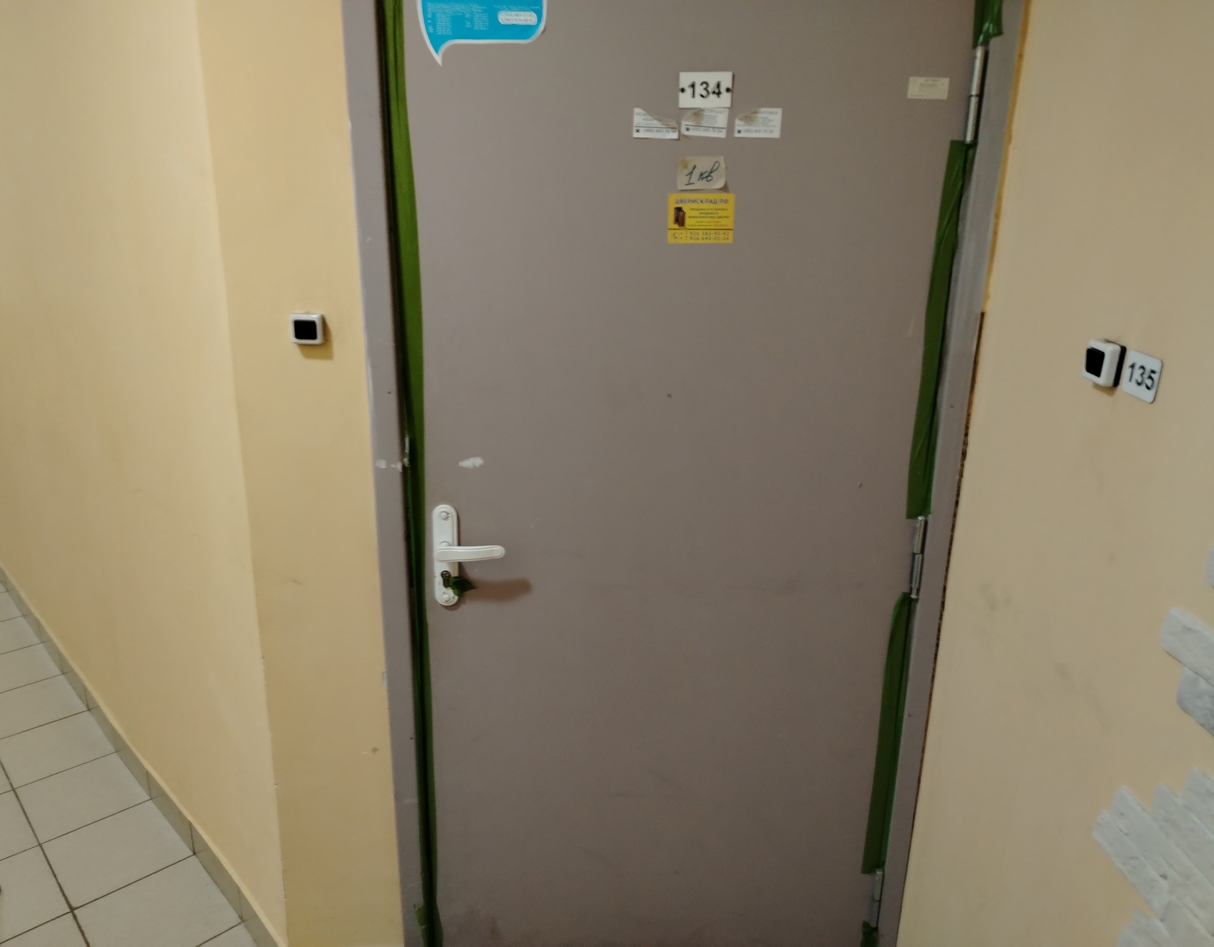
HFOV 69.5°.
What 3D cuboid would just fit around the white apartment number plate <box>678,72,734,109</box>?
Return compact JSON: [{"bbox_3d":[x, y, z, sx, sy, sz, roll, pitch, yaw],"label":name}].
[{"bbox_3d":[0.151,-0.584,1.333,0.081,0.050,0.005,0,17,-3],"label":"white apartment number plate"}]

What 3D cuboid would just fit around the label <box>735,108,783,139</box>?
[{"bbox_3d":[0.234,-0.540,1.351,0.072,0.043,0.004,0,17,-3],"label":"label"}]

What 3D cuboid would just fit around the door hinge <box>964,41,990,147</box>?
[{"bbox_3d":[0.537,-0.552,1.282,0.018,0.138,0.020,1,16,1],"label":"door hinge"}]

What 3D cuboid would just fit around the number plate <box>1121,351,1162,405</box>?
[{"bbox_3d":[0.645,-0.117,1.060,0.005,0.052,0.065,0,17,-3],"label":"number plate"}]

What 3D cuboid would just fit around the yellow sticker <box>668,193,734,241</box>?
[{"bbox_3d":[0.145,-0.391,1.344,0.100,0.073,0.004,1,16,1],"label":"yellow sticker"}]

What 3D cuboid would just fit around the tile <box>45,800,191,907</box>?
[{"bbox_3d":[-1.234,0.951,2.205,0.266,0.010,0.298,-15,23,-42],"label":"tile"}]

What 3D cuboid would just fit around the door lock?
[{"bbox_3d":[-0.234,0.150,1.484,0.129,0.187,0.060,1,16,1],"label":"door lock"}]

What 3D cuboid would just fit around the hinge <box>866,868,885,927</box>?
[{"bbox_3d":[0.548,0.870,1.783,0.020,0.148,0.020,0,17,-3],"label":"hinge"}]

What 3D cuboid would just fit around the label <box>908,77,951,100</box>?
[{"bbox_3d":[0.472,-0.565,1.284,0.058,0.029,0.003,1,16,1],"label":"label"}]

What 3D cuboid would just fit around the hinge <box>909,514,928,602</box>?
[{"bbox_3d":[0.556,0.150,1.568,0.020,0.154,0.020,0,17,-3],"label":"hinge"}]

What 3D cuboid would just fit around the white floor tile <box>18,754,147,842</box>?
[{"bbox_3d":[-1.437,0.883,2.399,0.265,0.010,0.304,-14,22,-42],"label":"white floor tile"}]

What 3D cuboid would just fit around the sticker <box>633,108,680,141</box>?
[{"bbox_3d":[0.073,-0.522,1.307,0.068,0.043,0.005,1,16,1],"label":"sticker"}]

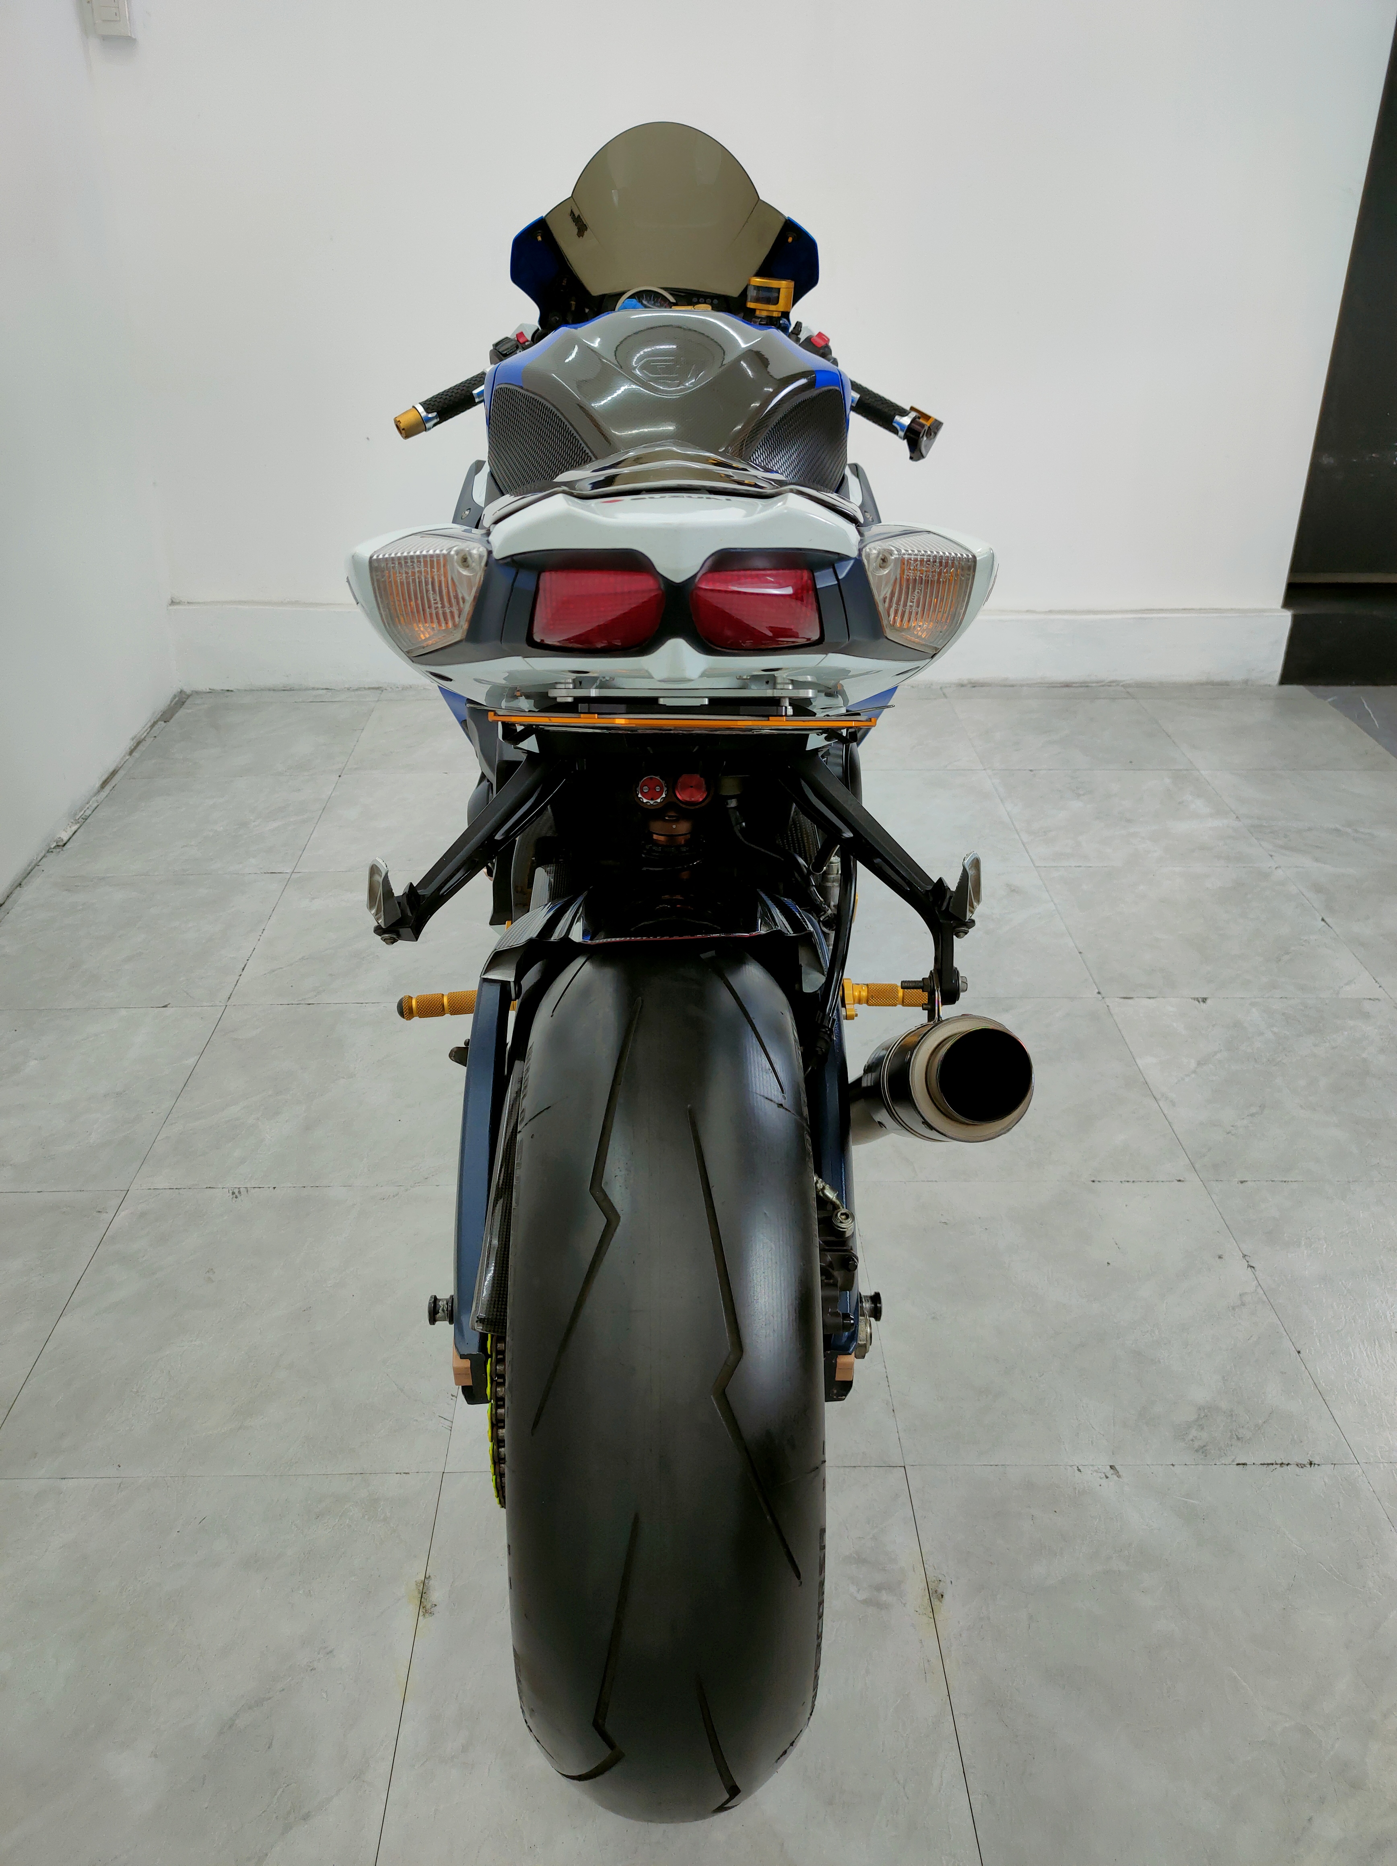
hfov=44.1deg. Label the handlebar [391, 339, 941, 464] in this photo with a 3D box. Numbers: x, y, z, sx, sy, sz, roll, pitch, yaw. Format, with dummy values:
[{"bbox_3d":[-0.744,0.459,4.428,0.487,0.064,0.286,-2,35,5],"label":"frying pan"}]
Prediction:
[{"bbox_3d":[-0.041,-0.657,2.138,0.680,0.130,0.200,0,24,-1],"label":"handlebar"}]

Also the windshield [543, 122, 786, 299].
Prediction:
[{"bbox_3d":[-0.045,-0.959,2.309,0.330,0.225,0.340,0,24,-1],"label":"windshield"}]

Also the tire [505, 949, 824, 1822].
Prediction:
[{"bbox_3d":[-0.025,0.314,1.311,0.195,0.644,0.644,0,24,-1],"label":"tire"}]

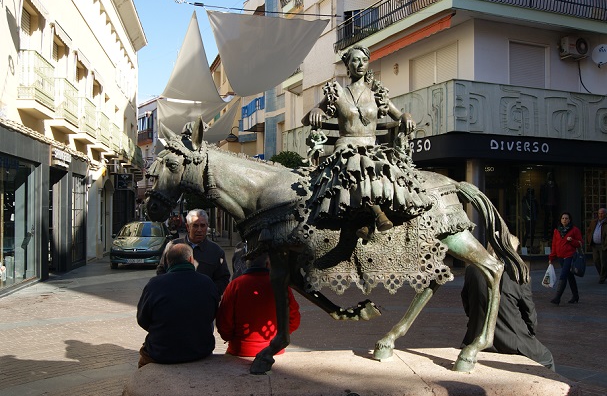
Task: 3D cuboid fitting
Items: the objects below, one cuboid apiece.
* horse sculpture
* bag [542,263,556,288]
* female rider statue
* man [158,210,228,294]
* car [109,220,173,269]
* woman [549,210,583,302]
[{"bbox_3d":[0.260,0.310,4.180,2.660,1.710,0.660,0,-1,-4],"label":"horse sculpture"},{"bbox_3d":[4.580,1.430,11.250,0.270,0.460,0.150,-1,-1,30],"label":"bag"},{"bbox_3d":[0.430,-0.380,4.080,0.880,1.330,0.720,0,-1,-10],"label":"female rider statue"},{"bbox_3d":[-0.860,0.950,4.800,0.570,1.700,0.360,0,-1,-13],"label":"man"},{"bbox_3d":[-5.360,1.530,20.300,1.700,1.430,3.830,0,-1,-9],"label":"car"},{"bbox_3d":[4.830,1.115,11.200,0.660,1.680,0.560,1,-1,-40],"label":"woman"}]

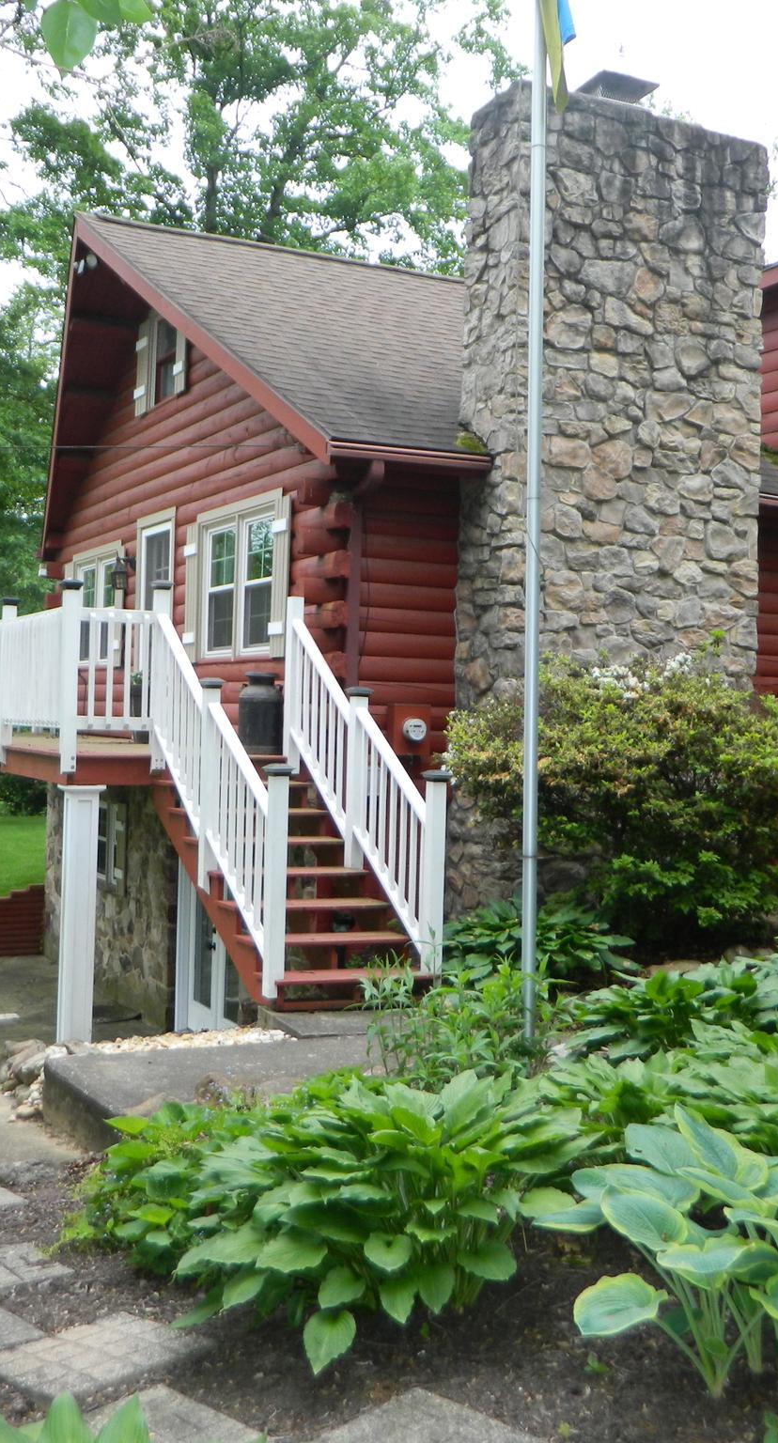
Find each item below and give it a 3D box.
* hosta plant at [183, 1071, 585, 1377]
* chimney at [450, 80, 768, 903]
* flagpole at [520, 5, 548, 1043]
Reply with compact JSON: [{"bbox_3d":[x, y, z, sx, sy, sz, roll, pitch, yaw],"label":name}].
[{"bbox_3d":[-0.024,1.302,3.950,1.140,0.580,1.050,1,0,0],"label":"hosta plant"},{"bbox_3d":[1.735,-1.459,10.609,2.270,6.000,0.850,1,0,-28],"label":"chimney"},{"bbox_3d":[0.651,-1.288,6.226,0.065,5.700,0.065,1,0,0],"label":"flagpole"}]

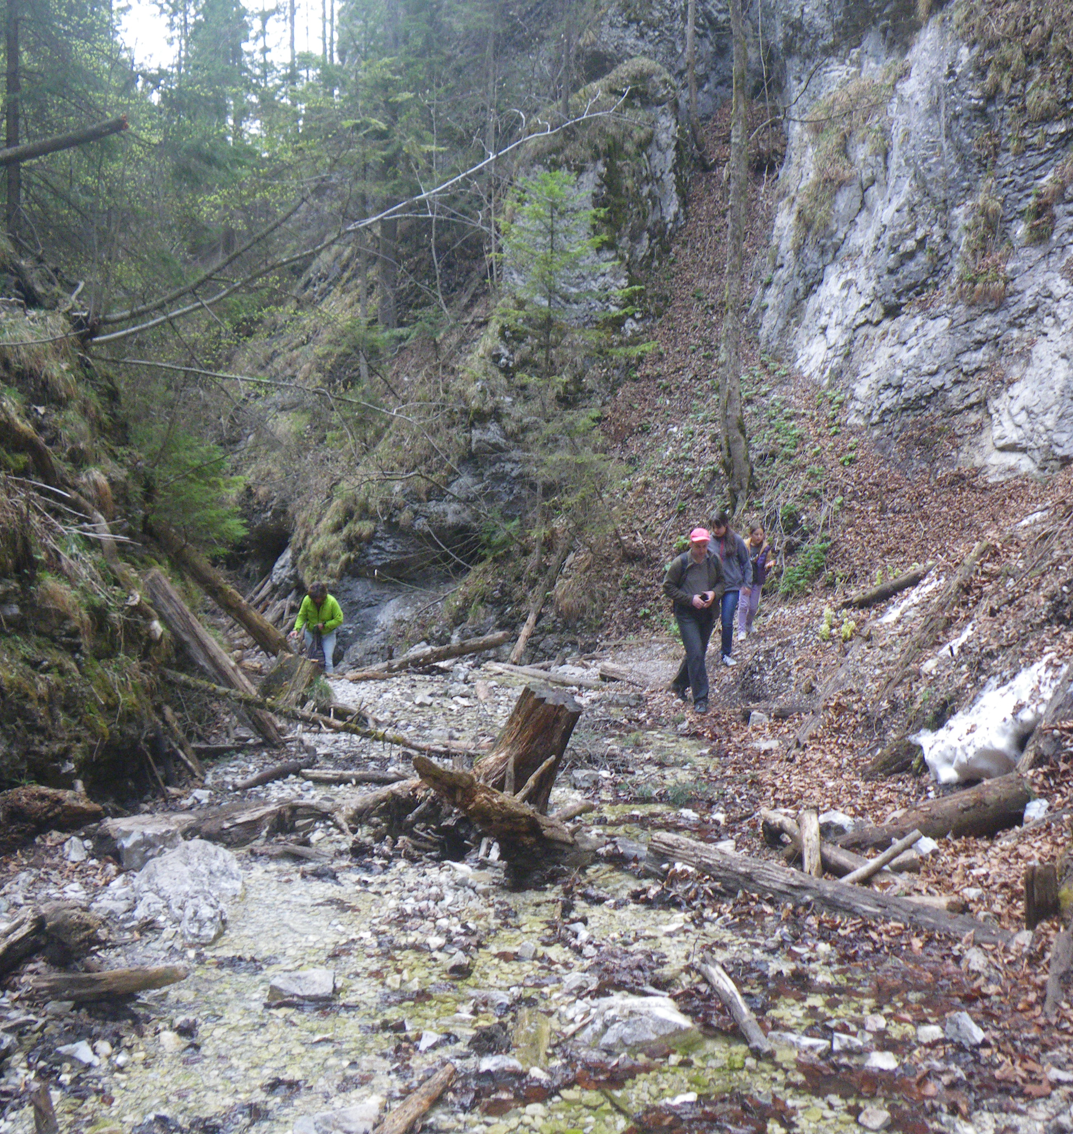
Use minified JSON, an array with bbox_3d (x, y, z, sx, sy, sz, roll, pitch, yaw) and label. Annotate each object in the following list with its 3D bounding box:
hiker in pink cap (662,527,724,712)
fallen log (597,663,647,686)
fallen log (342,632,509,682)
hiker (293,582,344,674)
[{"bbox_3d":[1.459,0.495,11.400,0.570,1.730,0.500,1,-1,0],"label":"hiker in pink cap"},{"bbox_3d":[1.008,1.273,14.400,0.250,0.220,0.700,2,3,-41],"label":"fallen log"},{"bbox_3d":[-1.522,1.269,17.300,2.400,0.220,0.240,-11,0,-5],"label":"fallen log"},{"bbox_3d":[-3.118,0.921,17.500,0.660,1.470,0.480,1,-1,-7],"label":"hiker"}]

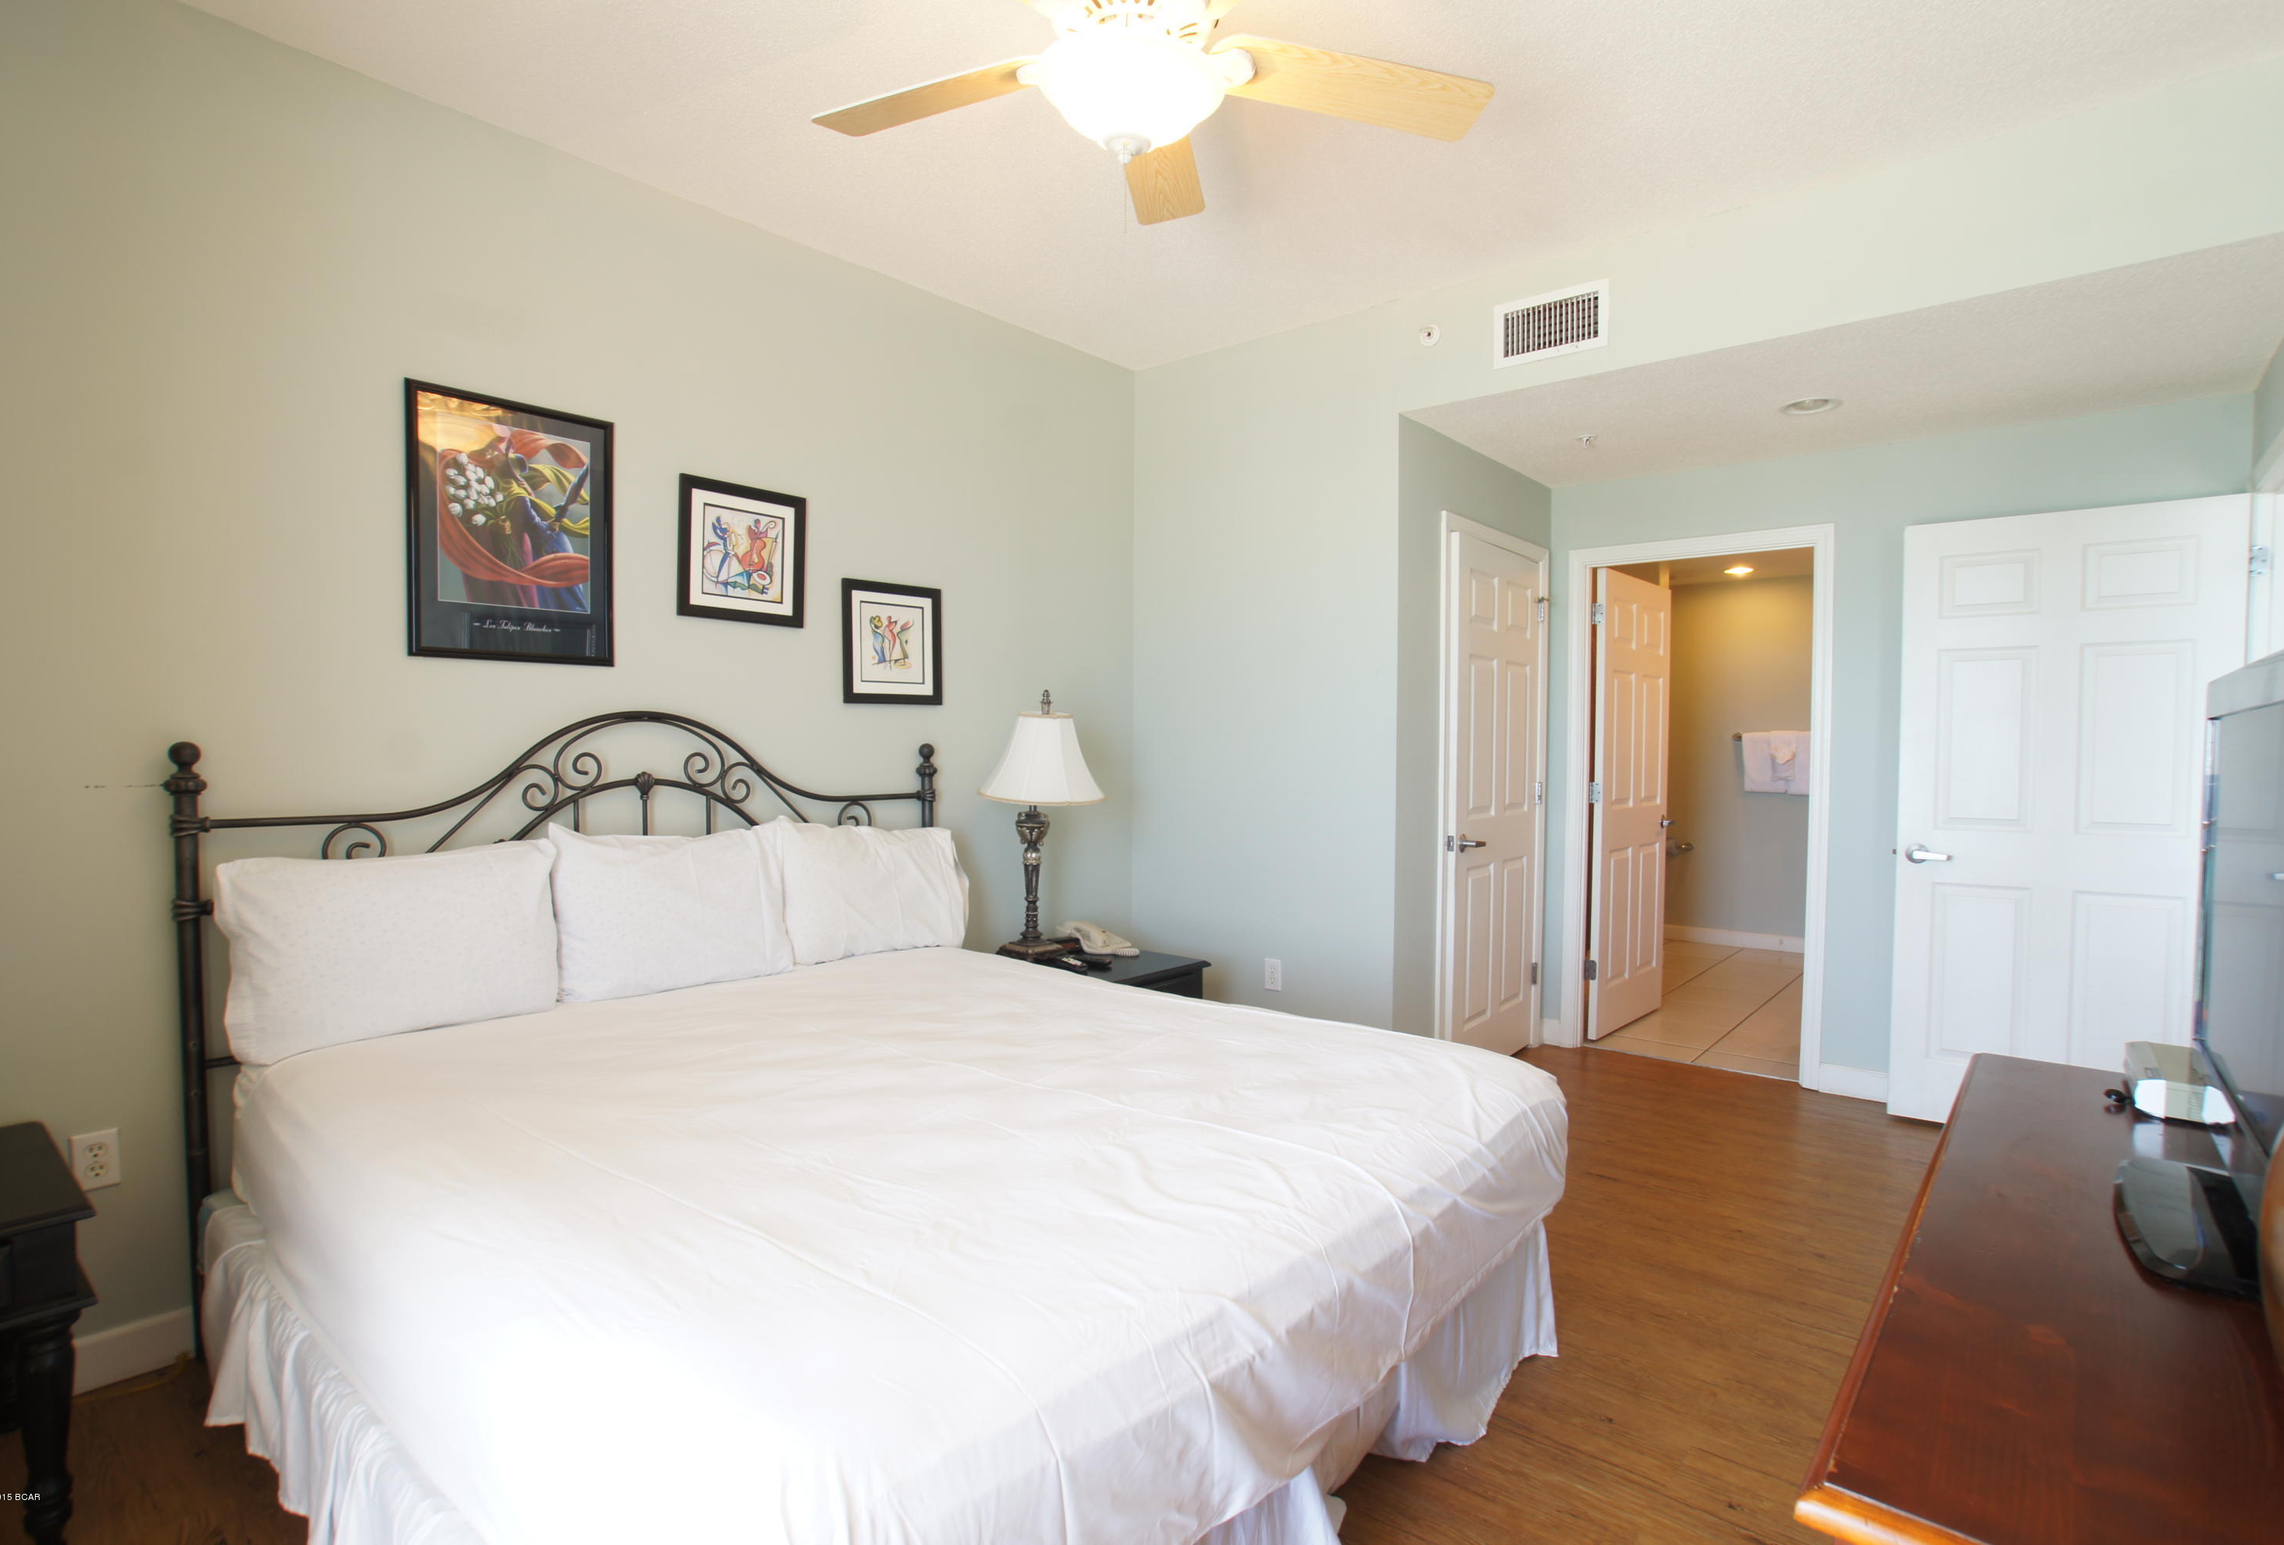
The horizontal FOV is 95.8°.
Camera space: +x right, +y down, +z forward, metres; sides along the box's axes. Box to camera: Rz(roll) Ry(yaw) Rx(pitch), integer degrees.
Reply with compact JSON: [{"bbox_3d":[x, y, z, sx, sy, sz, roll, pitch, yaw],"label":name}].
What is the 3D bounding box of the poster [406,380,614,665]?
[{"bbox_3d":[-1.538,-0.596,2.554,0.030,0.643,0.457,2,3,43],"label":"poster"}]

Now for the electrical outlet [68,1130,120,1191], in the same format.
[{"bbox_3d":[-2.068,0.773,2.042,0.010,0.116,0.067,2,3,43],"label":"electrical outlet"}]

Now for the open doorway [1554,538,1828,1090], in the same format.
[{"bbox_3d":[2.213,0.128,4.168,0.935,2.118,0.140,2,3,38],"label":"open doorway"}]

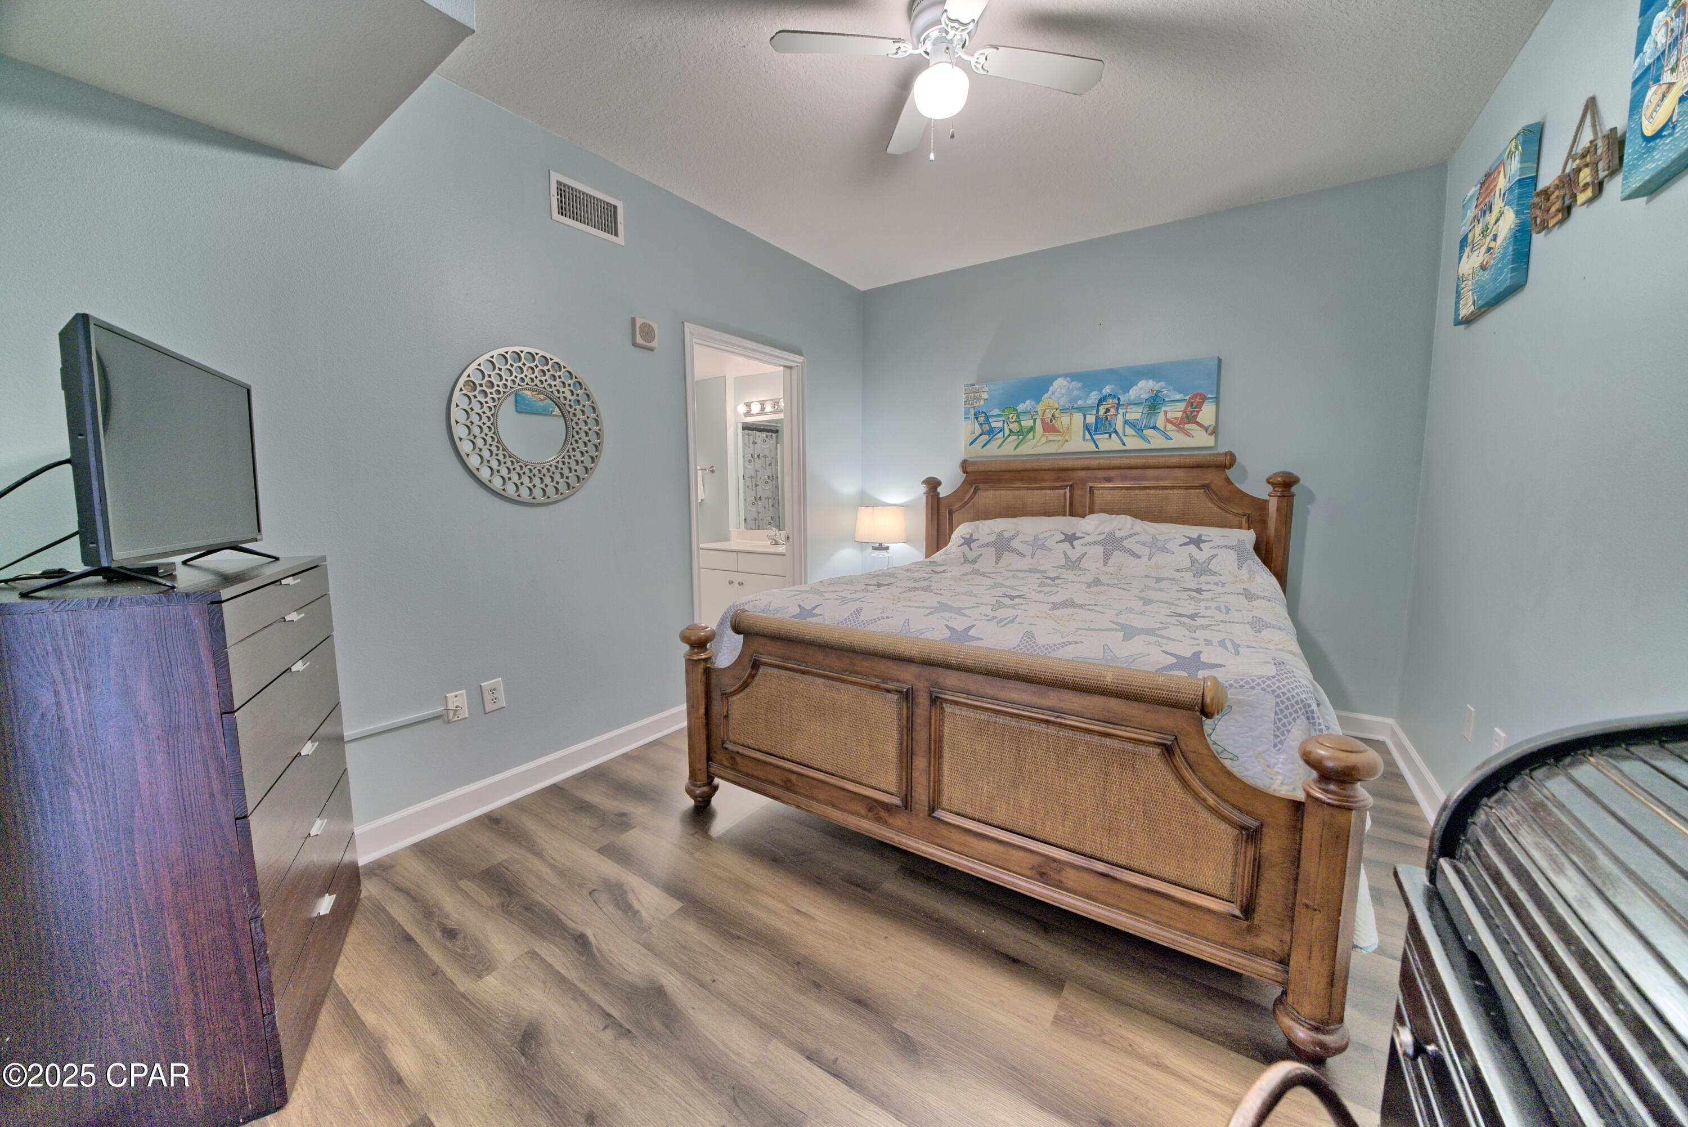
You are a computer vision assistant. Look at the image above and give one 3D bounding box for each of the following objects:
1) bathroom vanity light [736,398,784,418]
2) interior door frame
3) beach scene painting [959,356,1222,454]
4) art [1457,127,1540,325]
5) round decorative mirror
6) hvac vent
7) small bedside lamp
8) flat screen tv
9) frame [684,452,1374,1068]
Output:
[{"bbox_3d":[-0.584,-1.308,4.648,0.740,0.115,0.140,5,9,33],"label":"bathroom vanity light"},{"bbox_3d":[-0.578,-0.243,3.486,0.140,2.150,0.970,5,9,35],"label":"interior door frame"},{"bbox_3d":[1.446,-0.927,3.479,1.450,0.473,0.042,5,9,33],"label":"beach scene painting"},{"bbox_3d":[2.335,-1.172,2.018,0.042,0.480,0.530,5,9,35],"label":"art"},{"bbox_3d":[-1.277,-0.562,2.329,0.035,0.620,0.620,5,9,35],"label":"round decorative mirror"},{"bbox_3d":[-1.107,-1.546,2.463,0.025,0.190,0.335,5,9,35],"label":"hvac vent"},{"bbox_3d":[0.269,-0.157,4.072,0.360,0.520,0.360,0,8,0],"label":"small bedside lamp"},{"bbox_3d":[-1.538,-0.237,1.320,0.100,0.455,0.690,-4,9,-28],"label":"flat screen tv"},{"bbox_3d":[0.847,0.202,2.634,2.090,1.480,2.320,5,9,33],"label":"frame"}]

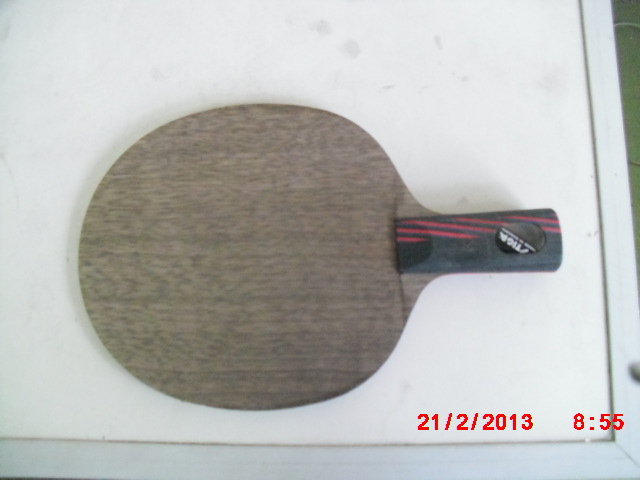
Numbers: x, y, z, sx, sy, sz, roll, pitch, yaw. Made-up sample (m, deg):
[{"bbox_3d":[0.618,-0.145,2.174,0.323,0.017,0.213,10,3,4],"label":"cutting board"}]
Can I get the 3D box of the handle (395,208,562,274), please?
[{"bbox_3d":[0.078,0.002,0.320,0.082,0.023,0.031,-3,81,0],"label":"handle"}]

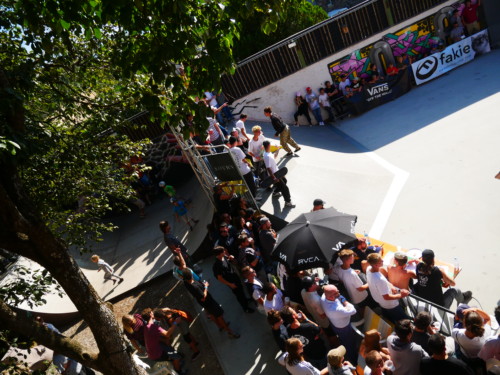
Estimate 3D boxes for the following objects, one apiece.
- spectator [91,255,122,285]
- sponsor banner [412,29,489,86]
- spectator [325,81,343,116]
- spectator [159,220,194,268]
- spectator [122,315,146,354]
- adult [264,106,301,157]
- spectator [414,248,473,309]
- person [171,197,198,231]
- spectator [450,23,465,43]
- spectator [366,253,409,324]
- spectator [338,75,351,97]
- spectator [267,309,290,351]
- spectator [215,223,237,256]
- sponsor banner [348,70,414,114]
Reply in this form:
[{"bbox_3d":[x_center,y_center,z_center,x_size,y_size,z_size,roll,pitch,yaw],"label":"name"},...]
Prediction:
[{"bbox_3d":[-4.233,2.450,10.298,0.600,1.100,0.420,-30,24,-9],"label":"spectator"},{"bbox_3d":[8.137,-5.249,14.000,2.930,0.900,0.060,-24,23,6],"label":"sponsor banner"},{"bbox_3d":[3.646,-3.714,14.826,0.550,1.740,0.420,-39,26,-27],"label":"spectator"},{"bbox_3d":[-1.518,1.443,7.982,0.420,1.720,0.500,-22,23,9],"label":"spectator"},{"bbox_3d":[-2.040,2.851,6.460,0.500,1.100,0.650,0,34,45],"label":"spectator"},{"bbox_3d":[0.974,-1.723,10.603,0.850,1.640,0.520,-30,23,-9],"label":"adult"},{"bbox_3d":[2.954,1.400,5.323,0.760,1.320,0.580,-39,26,-27],"label":"spectator"},{"bbox_3d":[-2.142,0.837,11.166,0.550,1.250,0.500,-15,26,23],"label":"person"},{"bbox_3d":[9.067,-6.302,15.044,0.500,1.640,0.400,-24,24,5],"label":"spectator"},{"bbox_3d":[2.233,1.583,5.205,0.600,1.700,0.520,-26,23,0],"label":"spectator"},{"bbox_3d":[4.304,-4.019,14.964,0.520,1.720,0.360,-32,24,-14],"label":"spectator"},{"bbox_3d":[0.626,2.244,4.726,0.380,1.680,0.480,-26,23,0],"label":"spectator"},{"bbox_3d":[-0.222,1.478,7.846,0.380,1.720,0.520,-8,29,36],"label":"spectator"},{"bbox_3d":[5.501,-3.978,14.522,2.750,1.060,0.450,-24,24,5],"label":"sponsor banner"}]

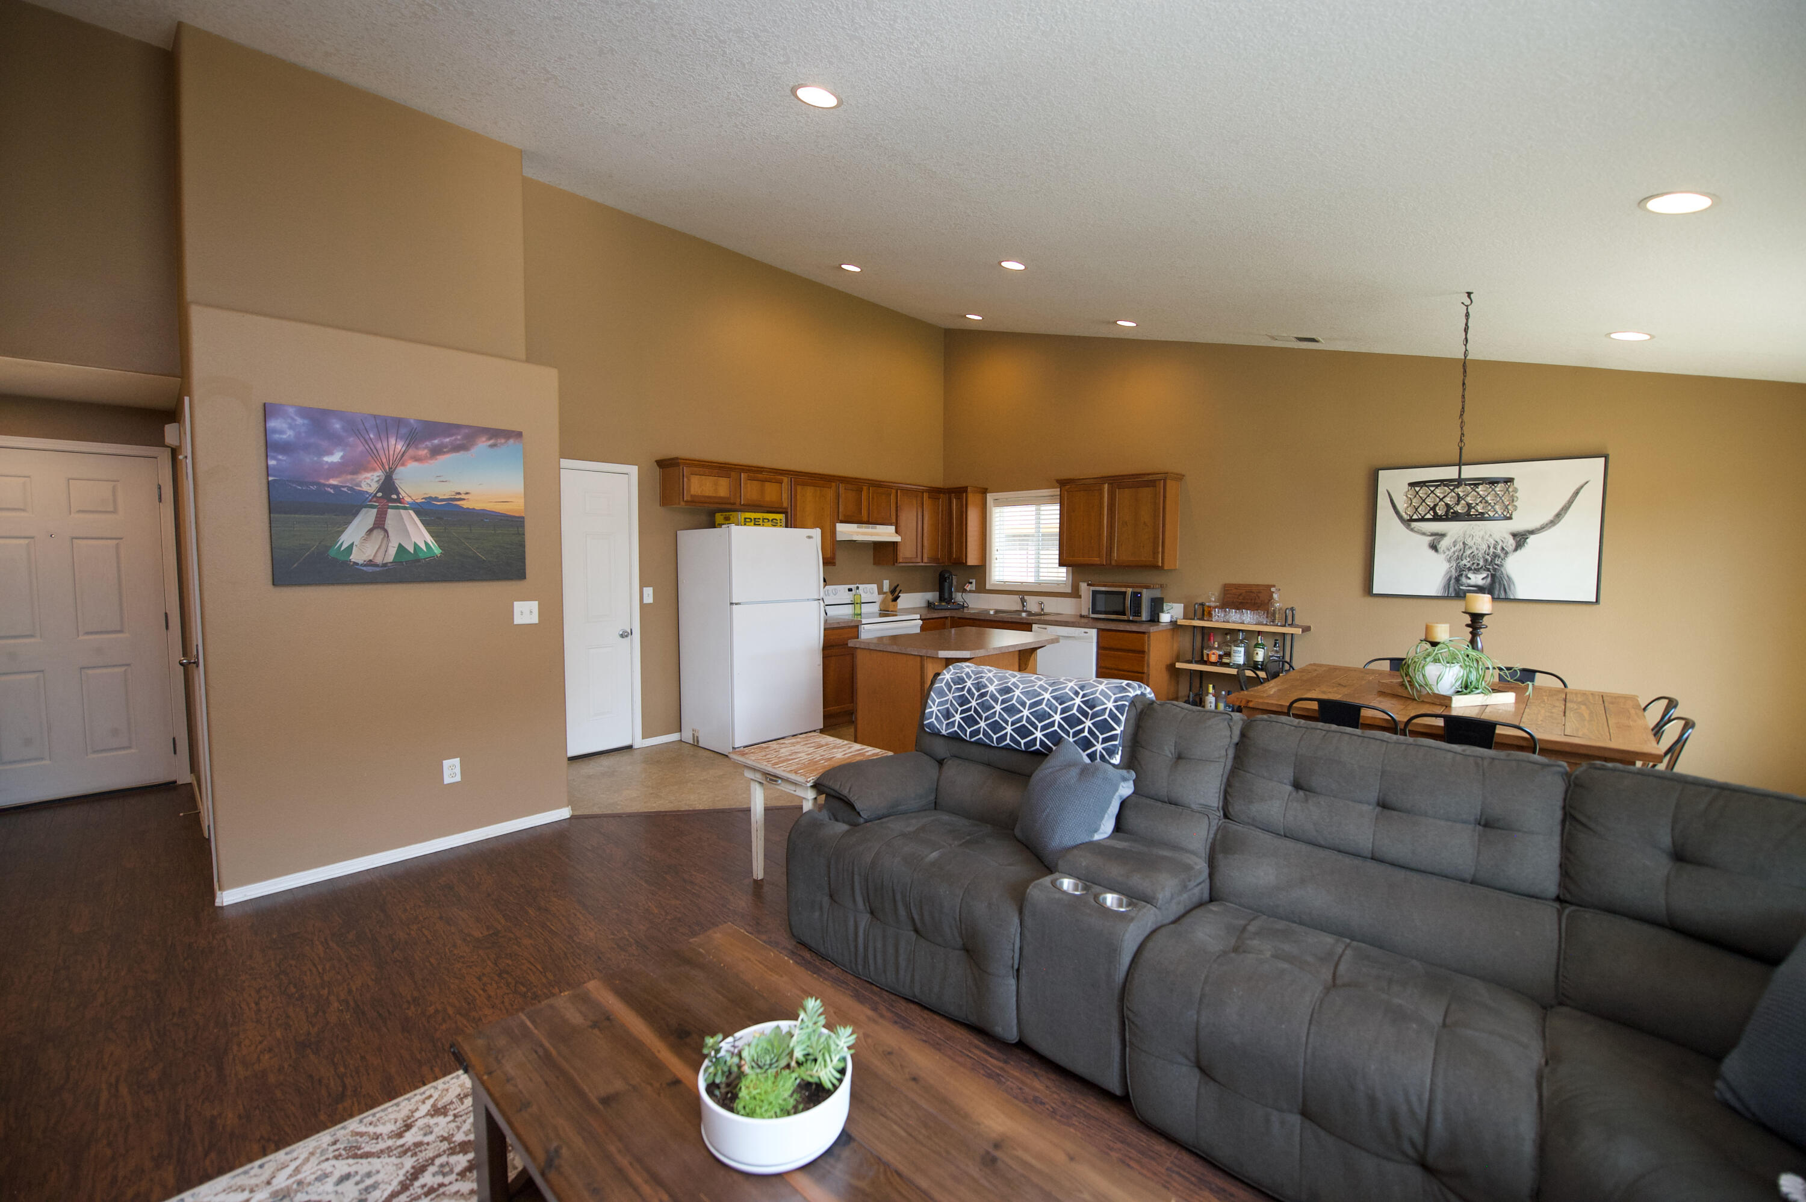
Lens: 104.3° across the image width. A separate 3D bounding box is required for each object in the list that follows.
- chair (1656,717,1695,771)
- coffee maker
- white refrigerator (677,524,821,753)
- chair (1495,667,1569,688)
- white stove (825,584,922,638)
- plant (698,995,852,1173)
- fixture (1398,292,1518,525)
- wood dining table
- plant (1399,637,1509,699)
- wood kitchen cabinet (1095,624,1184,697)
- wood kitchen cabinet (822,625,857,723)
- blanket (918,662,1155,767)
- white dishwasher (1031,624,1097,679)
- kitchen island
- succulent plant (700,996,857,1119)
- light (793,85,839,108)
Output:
[{"bbox_3d":[2.941,0.872,2.972,0.502,0.844,0.442,4,5,44],"label":"chair"},{"bbox_3d":[0.469,-0.121,7.470,0.322,0.402,0.342,0,4,-1],"label":"coffee maker"},{"bbox_3d":[-1.196,0.271,5.549,0.769,1.678,0.789,4,5,44],"label":"white refrigerator"},{"bbox_3d":[3.332,0.809,3.865,0.460,0.840,0.440,-3,5,-44],"label":"chair"},{"bbox_3d":[-0.301,0.458,6.554,0.683,1.186,0.762,4,5,44],"label":"white stove"},{"bbox_3d":[-0.212,0.823,1.250,0.265,0.175,0.265,0,3,1],"label":"plant"},{"bbox_3d":[2.662,-0.920,3.344,0.432,1.060,0.432,4,5,44],"label":"fixture"},{"bbox_3d":[2.686,0.861,3.556,1.490,0.768,1.530,4,5,44],"label":"wood dining table"},{"bbox_3d":[2.801,0.335,3.566,0.412,0.281,0.382,4,5,44],"label":"plant"},{"bbox_3d":[1.980,0.663,5.924,0.457,0.879,0.613,4,5,44],"label":"wood kitchen cabinet"},{"bbox_3d":[-0.750,0.638,6.082,0.430,0.870,0.610,-3,5,-44],"label":"wood kitchen cabinet"},{"bbox_3d":[0.520,0.432,2.826,0.900,0.290,0.320,3,5,40],"label":"blanket"},{"bbox_3d":[1.549,0.648,6.116,0.620,0.860,0.610,-3,5,-44],"label":"white dishwasher"},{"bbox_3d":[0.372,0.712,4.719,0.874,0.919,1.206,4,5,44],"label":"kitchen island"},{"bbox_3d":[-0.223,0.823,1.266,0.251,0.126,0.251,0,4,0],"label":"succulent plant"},{"bbox_3d":[-0.311,-1.813,2.521,0.185,0.035,0.185,-3,20,-44],"label":"light"}]

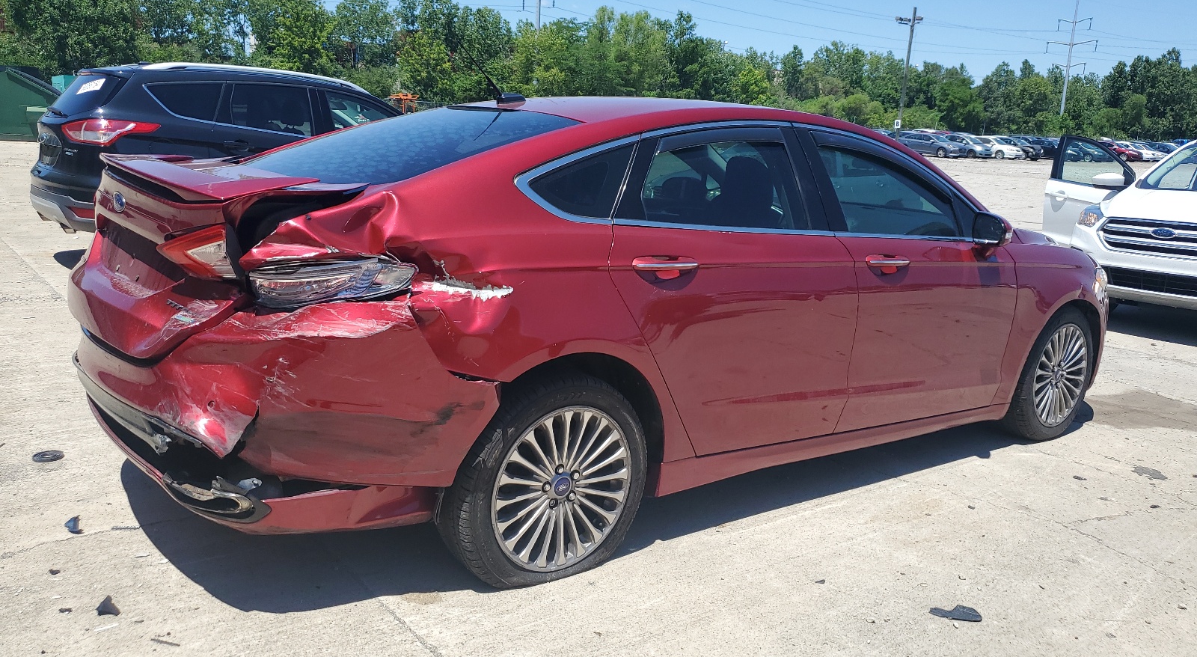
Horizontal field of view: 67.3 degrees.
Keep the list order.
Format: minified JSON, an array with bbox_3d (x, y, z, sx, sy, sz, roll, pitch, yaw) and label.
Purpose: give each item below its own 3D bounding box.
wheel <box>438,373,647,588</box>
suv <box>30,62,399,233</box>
[{"bbox_3d":[-0.158,0.429,2.680,0.667,0.640,0.235,-6,15,-36],"label":"wheel"},{"bbox_3d":[-2.983,-1.617,8.840,1.850,1.690,4.520,15,17,43],"label":"suv"}]

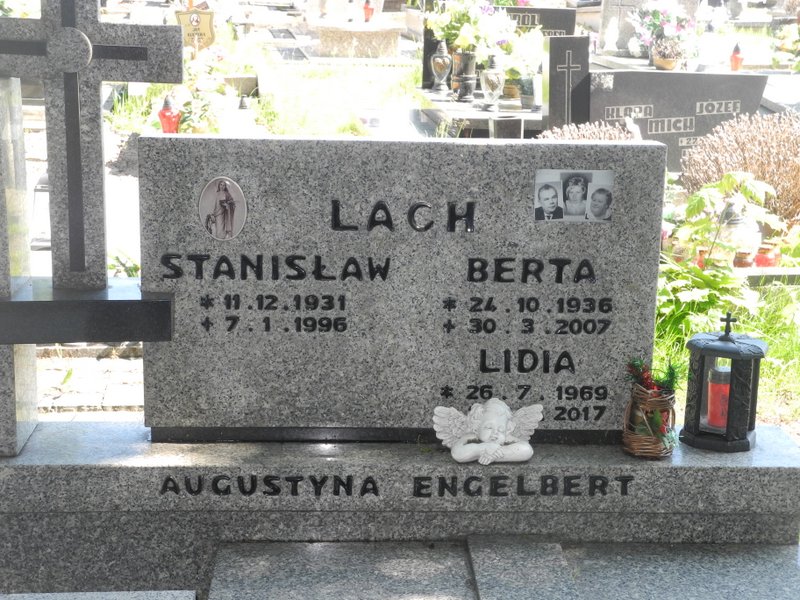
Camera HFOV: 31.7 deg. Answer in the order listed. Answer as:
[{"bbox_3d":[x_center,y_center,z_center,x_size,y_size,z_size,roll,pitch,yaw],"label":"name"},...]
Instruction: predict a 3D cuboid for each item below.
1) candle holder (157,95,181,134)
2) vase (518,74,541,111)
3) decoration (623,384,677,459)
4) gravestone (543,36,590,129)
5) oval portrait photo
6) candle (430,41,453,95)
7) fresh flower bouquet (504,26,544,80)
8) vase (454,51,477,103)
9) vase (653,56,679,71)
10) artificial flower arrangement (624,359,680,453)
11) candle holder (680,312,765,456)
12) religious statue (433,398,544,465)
[{"bbox_3d":[-1.106,-0.877,6.760,0.102,0.201,0.102,0,14,-3],"label":"candle holder"},{"bbox_3d":[0.732,-1.171,7.935,0.110,0.185,0.110,0,14,-3],"label":"vase"},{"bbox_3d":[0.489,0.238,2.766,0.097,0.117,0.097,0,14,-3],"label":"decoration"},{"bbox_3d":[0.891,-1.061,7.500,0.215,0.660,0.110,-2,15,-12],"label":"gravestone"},{"bbox_3d":[-0.329,-0.170,2.627,0.090,0.120,0.008,0,10,-2],"label":"oval portrait photo"},{"bbox_3d":[0.247,-1.385,8.400,0.125,0.315,0.115,-1,15,-5],"label":"candle"},{"bbox_3d":[0.727,-1.451,8.300,0.225,0.300,0.200,-1,15,-5],"label":"fresh flower bouquet"},{"bbox_3d":[0.378,-1.324,8.331,0.128,0.276,0.128,0,14,-3],"label":"vase"},{"bbox_3d":[1.959,-1.741,10.400,0.172,0.093,0.172,-1,15,-5],"label":"vase"},{"bbox_3d":[0.479,0.203,2.687,0.098,0.172,0.090,0,15,-1],"label":"artificial flower arrangement"},{"bbox_3d":[0.642,0.154,2.812,0.149,0.265,0.149,7,15,21],"label":"candle holder"},{"bbox_3d":[0.171,0.248,2.715,0.212,0.112,0.092,0,14,-3],"label":"religious statue"}]

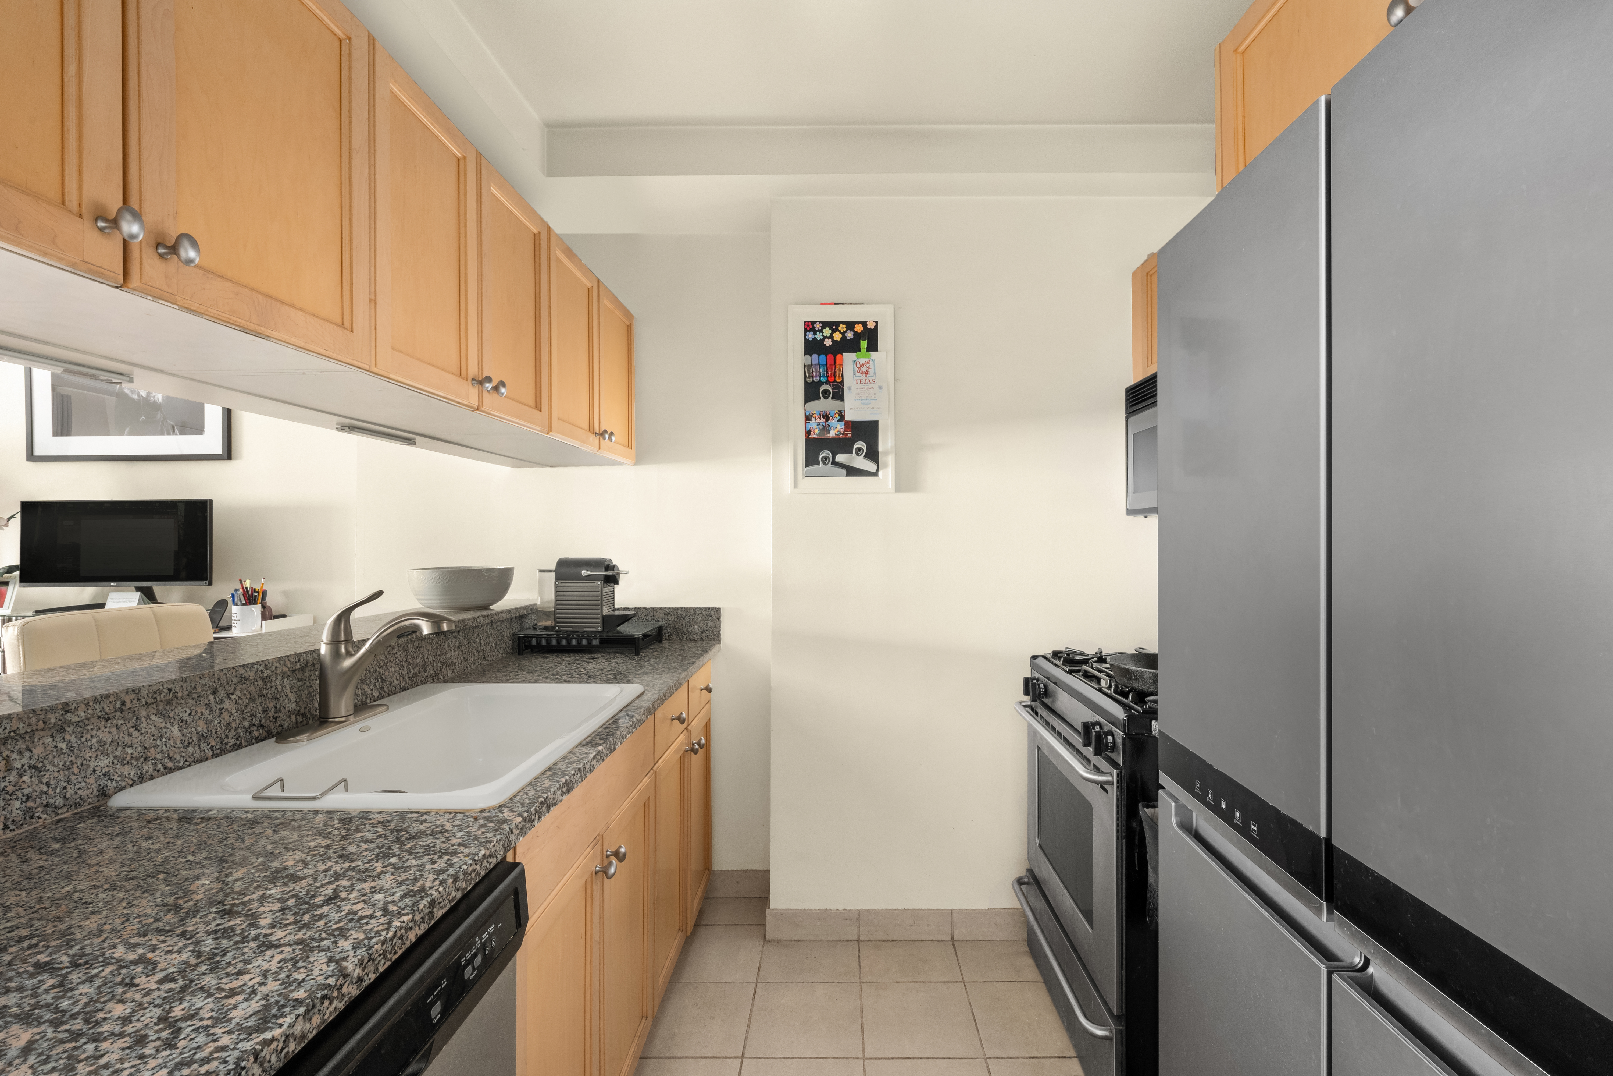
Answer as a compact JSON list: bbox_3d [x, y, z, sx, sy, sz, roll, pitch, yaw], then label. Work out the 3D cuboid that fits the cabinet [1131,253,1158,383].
[{"bbox_3d":[1.205,-0.685,1.955,0.330,0.363,0.760,0,0,2],"label":"cabinet"}]

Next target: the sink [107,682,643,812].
[{"bbox_3d":[-0.697,0.459,1.397,0.559,0.190,0.835,0,0,2],"label":"sink"}]

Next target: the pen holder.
[{"bbox_3d":[-1.908,0.278,2.455,0.113,0.094,0.082,0,0,30],"label":"pen holder"}]

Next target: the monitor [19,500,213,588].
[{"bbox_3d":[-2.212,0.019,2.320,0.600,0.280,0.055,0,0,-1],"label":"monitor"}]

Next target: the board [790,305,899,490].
[{"bbox_3d":[0.114,-0.451,2.330,0.340,0.610,0.030,0,0,0],"label":"board"}]

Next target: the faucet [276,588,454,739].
[{"bbox_3d":[-0.823,0.233,1.410,0.265,0.263,0.250,0,0,2],"label":"faucet"}]

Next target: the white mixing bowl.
[{"bbox_3d":[-1.100,0.160,2.288,0.305,0.127,0.305,0,0,0],"label":"white mixing bowl"}]

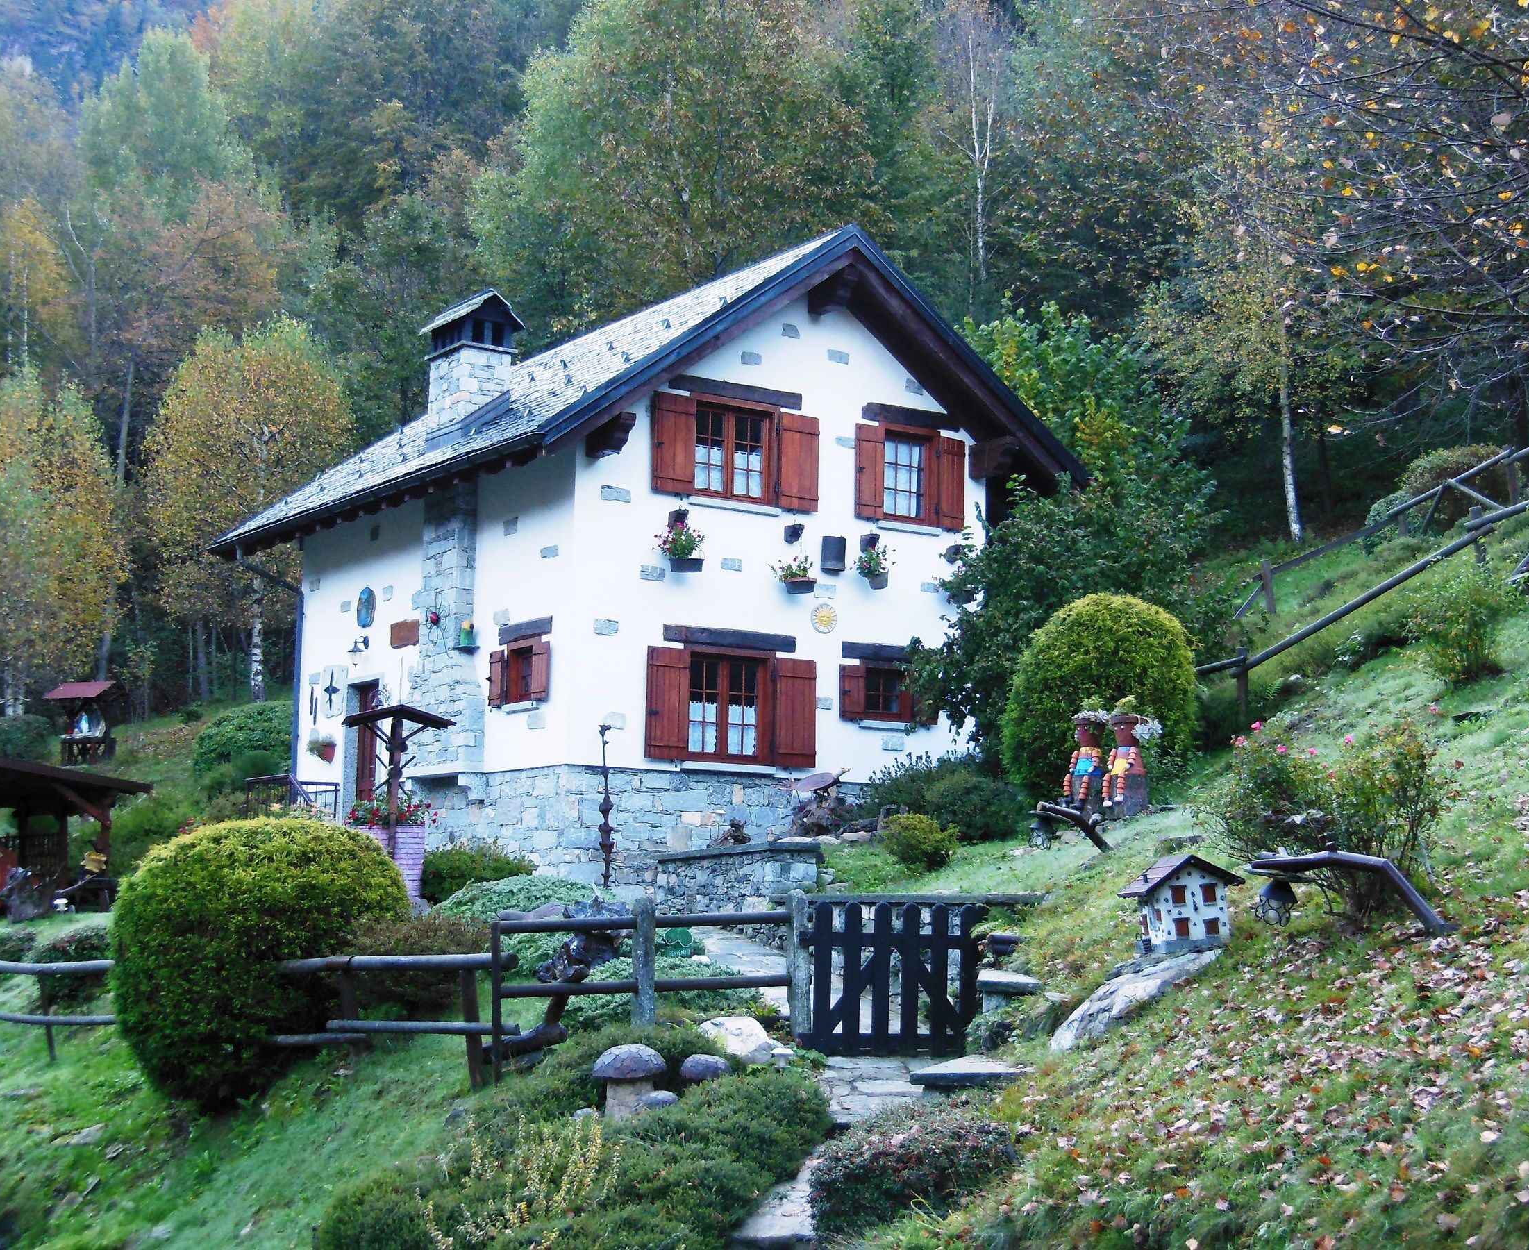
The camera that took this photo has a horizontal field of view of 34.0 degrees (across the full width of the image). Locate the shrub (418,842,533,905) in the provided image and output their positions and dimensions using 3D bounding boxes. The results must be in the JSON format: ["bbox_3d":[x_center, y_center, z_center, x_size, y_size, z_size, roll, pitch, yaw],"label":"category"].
[{"bbox_3d":[-3.283,2.824,28.500,1.300,0.780,1.100,1,-7,0],"label":"shrub"}]

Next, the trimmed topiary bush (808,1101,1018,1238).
[{"bbox_3d":[0.676,2.469,11.400,0.950,0.520,1.000,1,-7,0],"label":"trimmed topiary bush"}]

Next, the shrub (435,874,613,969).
[{"bbox_3d":[-2.015,2.496,21.000,1.500,0.800,1.250,1,-8,-5],"label":"shrub"}]

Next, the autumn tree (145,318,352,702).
[{"bbox_3d":[-8.650,-1.933,42.000,3.450,6.400,3.400,3,-7,-12],"label":"autumn tree"}]

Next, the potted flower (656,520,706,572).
[{"bbox_3d":[-0.839,-0.793,25.212,0.440,0.500,0.350,6,-8,-32],"label":"potted flower"}]

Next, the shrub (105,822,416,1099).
[{"bbox_3d":[-3.601,2.398,17.800,2.100,2.050,2.050,1,-7,0],"label":"shrub"}]

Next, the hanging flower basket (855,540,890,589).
[{"bbox_3d":[1.134,-0.625,26.433,0.350,0.480,0.310,6,-8,-32],"label":"hanging flower basket"}]

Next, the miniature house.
[{"bbox_3d":[2.132,1.429,12.750,0.540,0.490,0.370,-3,-7,-14],"label":"miniature house"}]

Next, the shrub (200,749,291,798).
[{"bbox_3d":[-7.281,2.066,35.000,1.300,0.800,1.100,2,-8,-12],"label":"shrub"}]

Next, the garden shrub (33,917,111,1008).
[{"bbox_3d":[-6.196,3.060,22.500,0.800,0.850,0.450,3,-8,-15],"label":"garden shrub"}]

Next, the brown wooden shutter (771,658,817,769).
[{"bbox_3d":[0.338,1.015,29.083,0.560,1.228,0.050,6,-8,-32],"label":"brown wooden shutter"}]

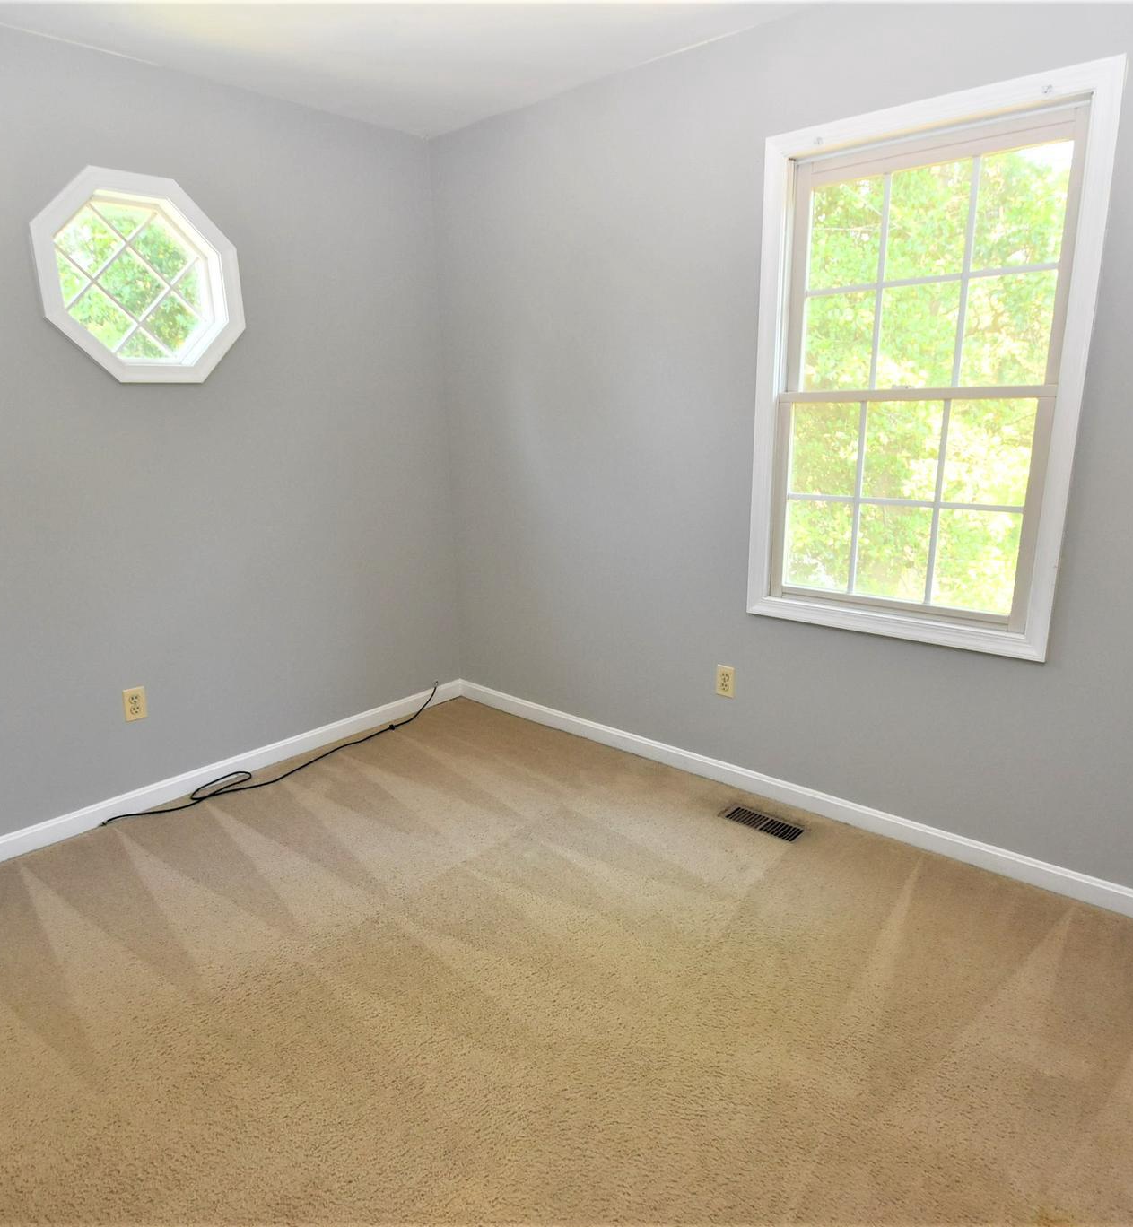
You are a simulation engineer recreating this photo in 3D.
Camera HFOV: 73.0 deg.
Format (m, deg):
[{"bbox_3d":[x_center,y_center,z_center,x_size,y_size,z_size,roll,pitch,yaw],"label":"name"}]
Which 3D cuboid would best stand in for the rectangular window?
[{"bbox_3d":[0.962,-0.637,2.185,0.878,1.427,0.110,11,19,41],"label":"rectangular window"}]

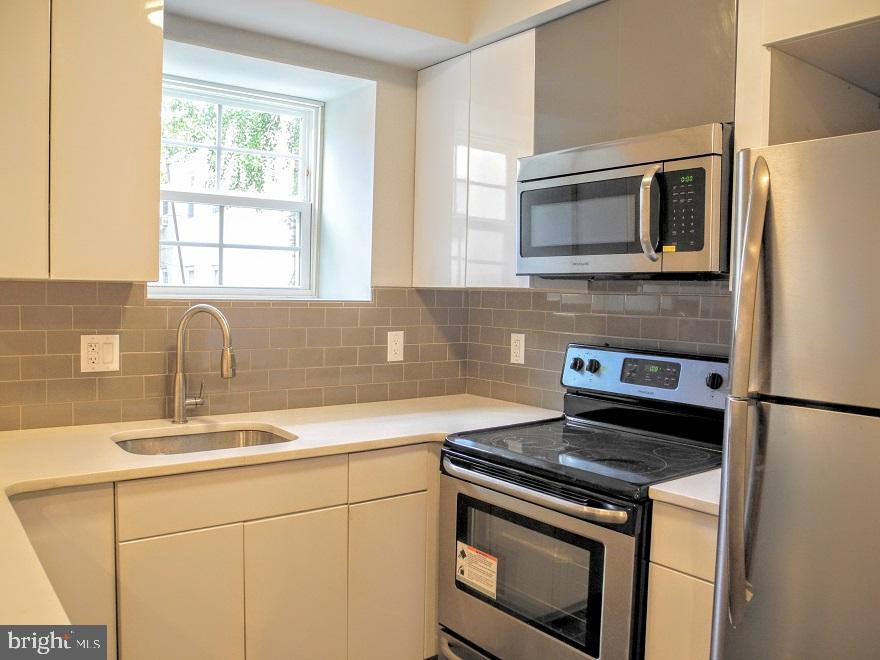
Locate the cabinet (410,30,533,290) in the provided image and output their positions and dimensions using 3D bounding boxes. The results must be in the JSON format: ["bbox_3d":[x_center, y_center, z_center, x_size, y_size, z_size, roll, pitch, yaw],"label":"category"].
[{"bbox_3d":[0.234,-0.622,2.823,0.321,0.917,0.688,-1,3,-39],"label":"cabinet"}]

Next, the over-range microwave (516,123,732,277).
[{"bbox_3d":[0.646,-0.370,2.238,0.410,0.408,0.763,-1,3,-39],"label":"over-range microwave"}]

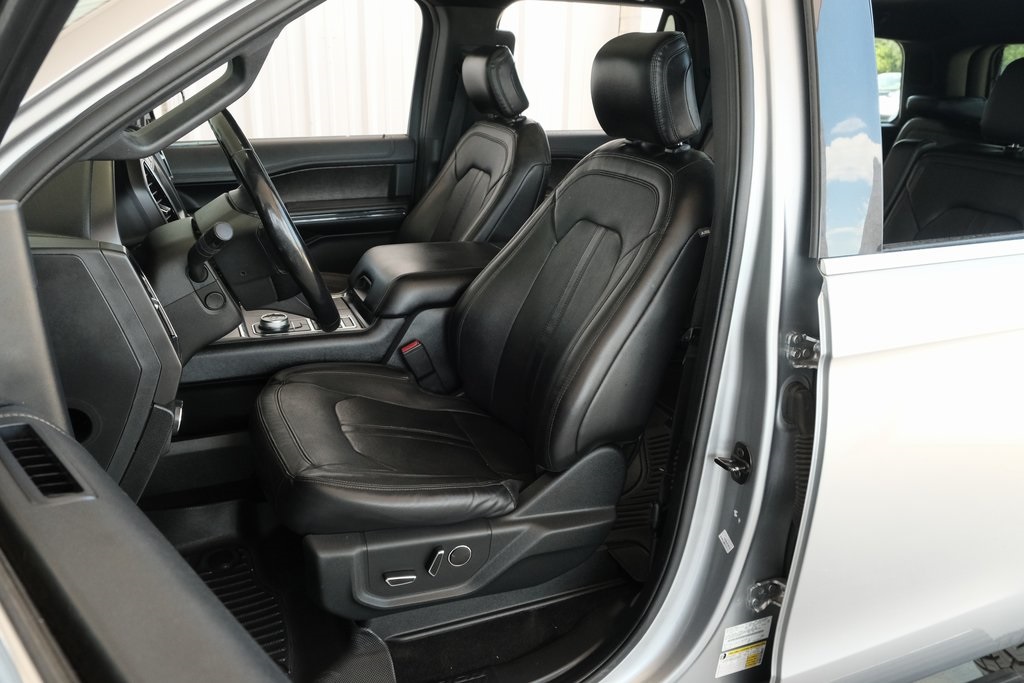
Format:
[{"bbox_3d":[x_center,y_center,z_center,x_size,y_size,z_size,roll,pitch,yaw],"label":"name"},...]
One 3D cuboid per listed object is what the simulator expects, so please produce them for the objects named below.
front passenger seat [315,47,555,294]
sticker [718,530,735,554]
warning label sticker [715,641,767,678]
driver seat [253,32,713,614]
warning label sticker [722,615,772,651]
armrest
[{"bbox_3d":[-0.349,-0.343,2.220,0.845,0.960,0.570,-7,21,-19],"label":"front passenger seat"},{"bbox_3d":[0.350,0.326,1.250,0.015,0.038,0.001,-47,19,-3],"label":"sticker"},{"bbox_3d":[0.385,0.534,1.290,0.091,0.049,0.001,-2,19,-21],"label":"warning label sticker"},{"bbox_3d":[-0.073,-0.078,1.472,0.845,0.965,0.570,-7,21,-19],"label":"driver seat"},{"bbox_3d":[0.391,0.485,1.275,0.091,0.048,0.001,-5,20,-20],"label":"warning label sticker"},{"bbox_3d":[-0.156,-0.173,1.881,0.435,0.120,0.290,-7,21,-19],"label":"armrest"}]

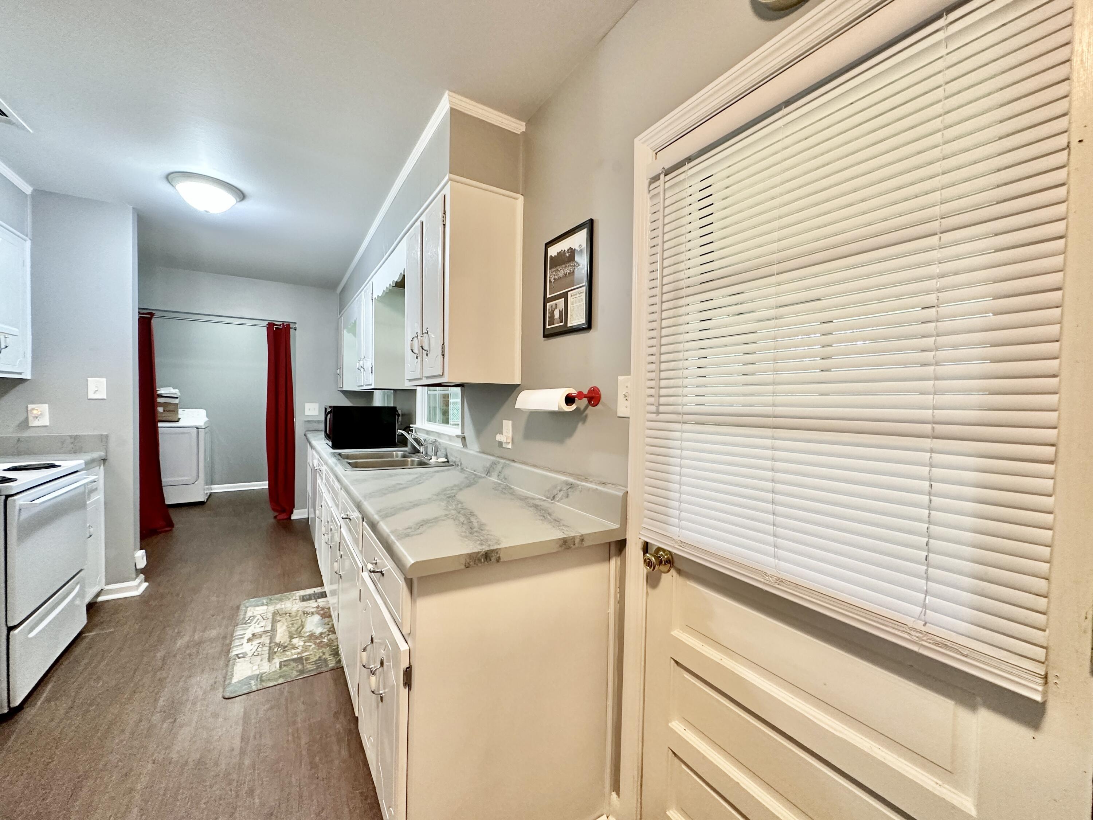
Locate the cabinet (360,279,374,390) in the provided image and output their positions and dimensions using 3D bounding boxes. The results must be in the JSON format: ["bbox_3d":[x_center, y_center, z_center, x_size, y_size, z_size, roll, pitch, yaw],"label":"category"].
[{"bbox_3d":[-1.214,-0.552,3.366,0.317,0.786,0.771,0,1,-31],"label":"cabinet"}]

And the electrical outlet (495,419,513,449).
[{"bbox_3d":[-0.193,0.110,1.978,0.042,0.123,0.085,0,1,-31],"label":"electrical outlet"}]

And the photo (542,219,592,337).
[{"bbox_3d":[0.072,-0.445,1.539,0.020,0.358,0.298,0,1,-31],"label":"photo"}]

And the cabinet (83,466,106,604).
[{"bbox_3d":[-2.890,0.735,2.406,0.621,0.852,0.365,0,1,-31],"label":"cabinet"}]

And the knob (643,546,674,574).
[{"bbox_3d":[0.282,0.396,1.148,0.060,0.068,0.068,0,1,-31],"label":"knob"}]

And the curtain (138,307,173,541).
[{"bbox_3d":[-3.634,0.133,4.050,0.328,2.047,0.182,0,1,-31],"label":"curtain"}]

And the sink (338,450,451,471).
[{"bbox_3d":[-0.972,0.389,2.688,0.552,0.190,0.848,0,1,-31],"label":"sink"}]

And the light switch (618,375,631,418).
[{"bbox_3d":[0.232,-0.039,1.303,0.018,0.125,0.081,0,1,-31],"label":"light switch"}]

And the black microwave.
[{"bbox_3d":[-1.473,0.123,3.476,0.470,0.309,0.535,0,1,-31],"label":"black microwave"}]

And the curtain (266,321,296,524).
[{"bbox_3d":[-2.763,0.122,4.586,0.252,2.028,0.109,0,1,-31],"label":"curtain"}]

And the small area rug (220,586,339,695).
[{"bbox_3d":[-1.433,1.200,2.455,0.505,0.012,1.079,0,1,-31],"label":"small area rug"}]

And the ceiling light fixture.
[{"bbox_3d":[-1.909,-1.188,2.489,0.341,0.138,0.341,0,1,-31],"label":"ceiling light fixture"}]

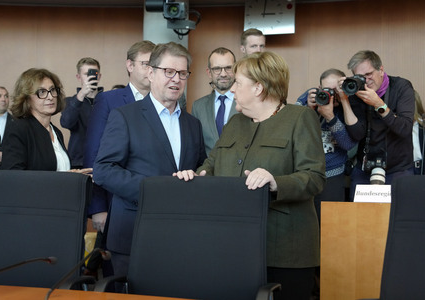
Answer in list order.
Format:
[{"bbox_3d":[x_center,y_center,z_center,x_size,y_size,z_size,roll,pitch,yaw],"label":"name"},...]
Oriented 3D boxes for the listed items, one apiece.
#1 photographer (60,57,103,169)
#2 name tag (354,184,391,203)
[{"bbox_3d":[-0.910,0.269,4.766,0.520,1.840,0.420,-1,3,-15],"label":"photographer"},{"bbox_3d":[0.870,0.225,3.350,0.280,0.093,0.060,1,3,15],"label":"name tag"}]

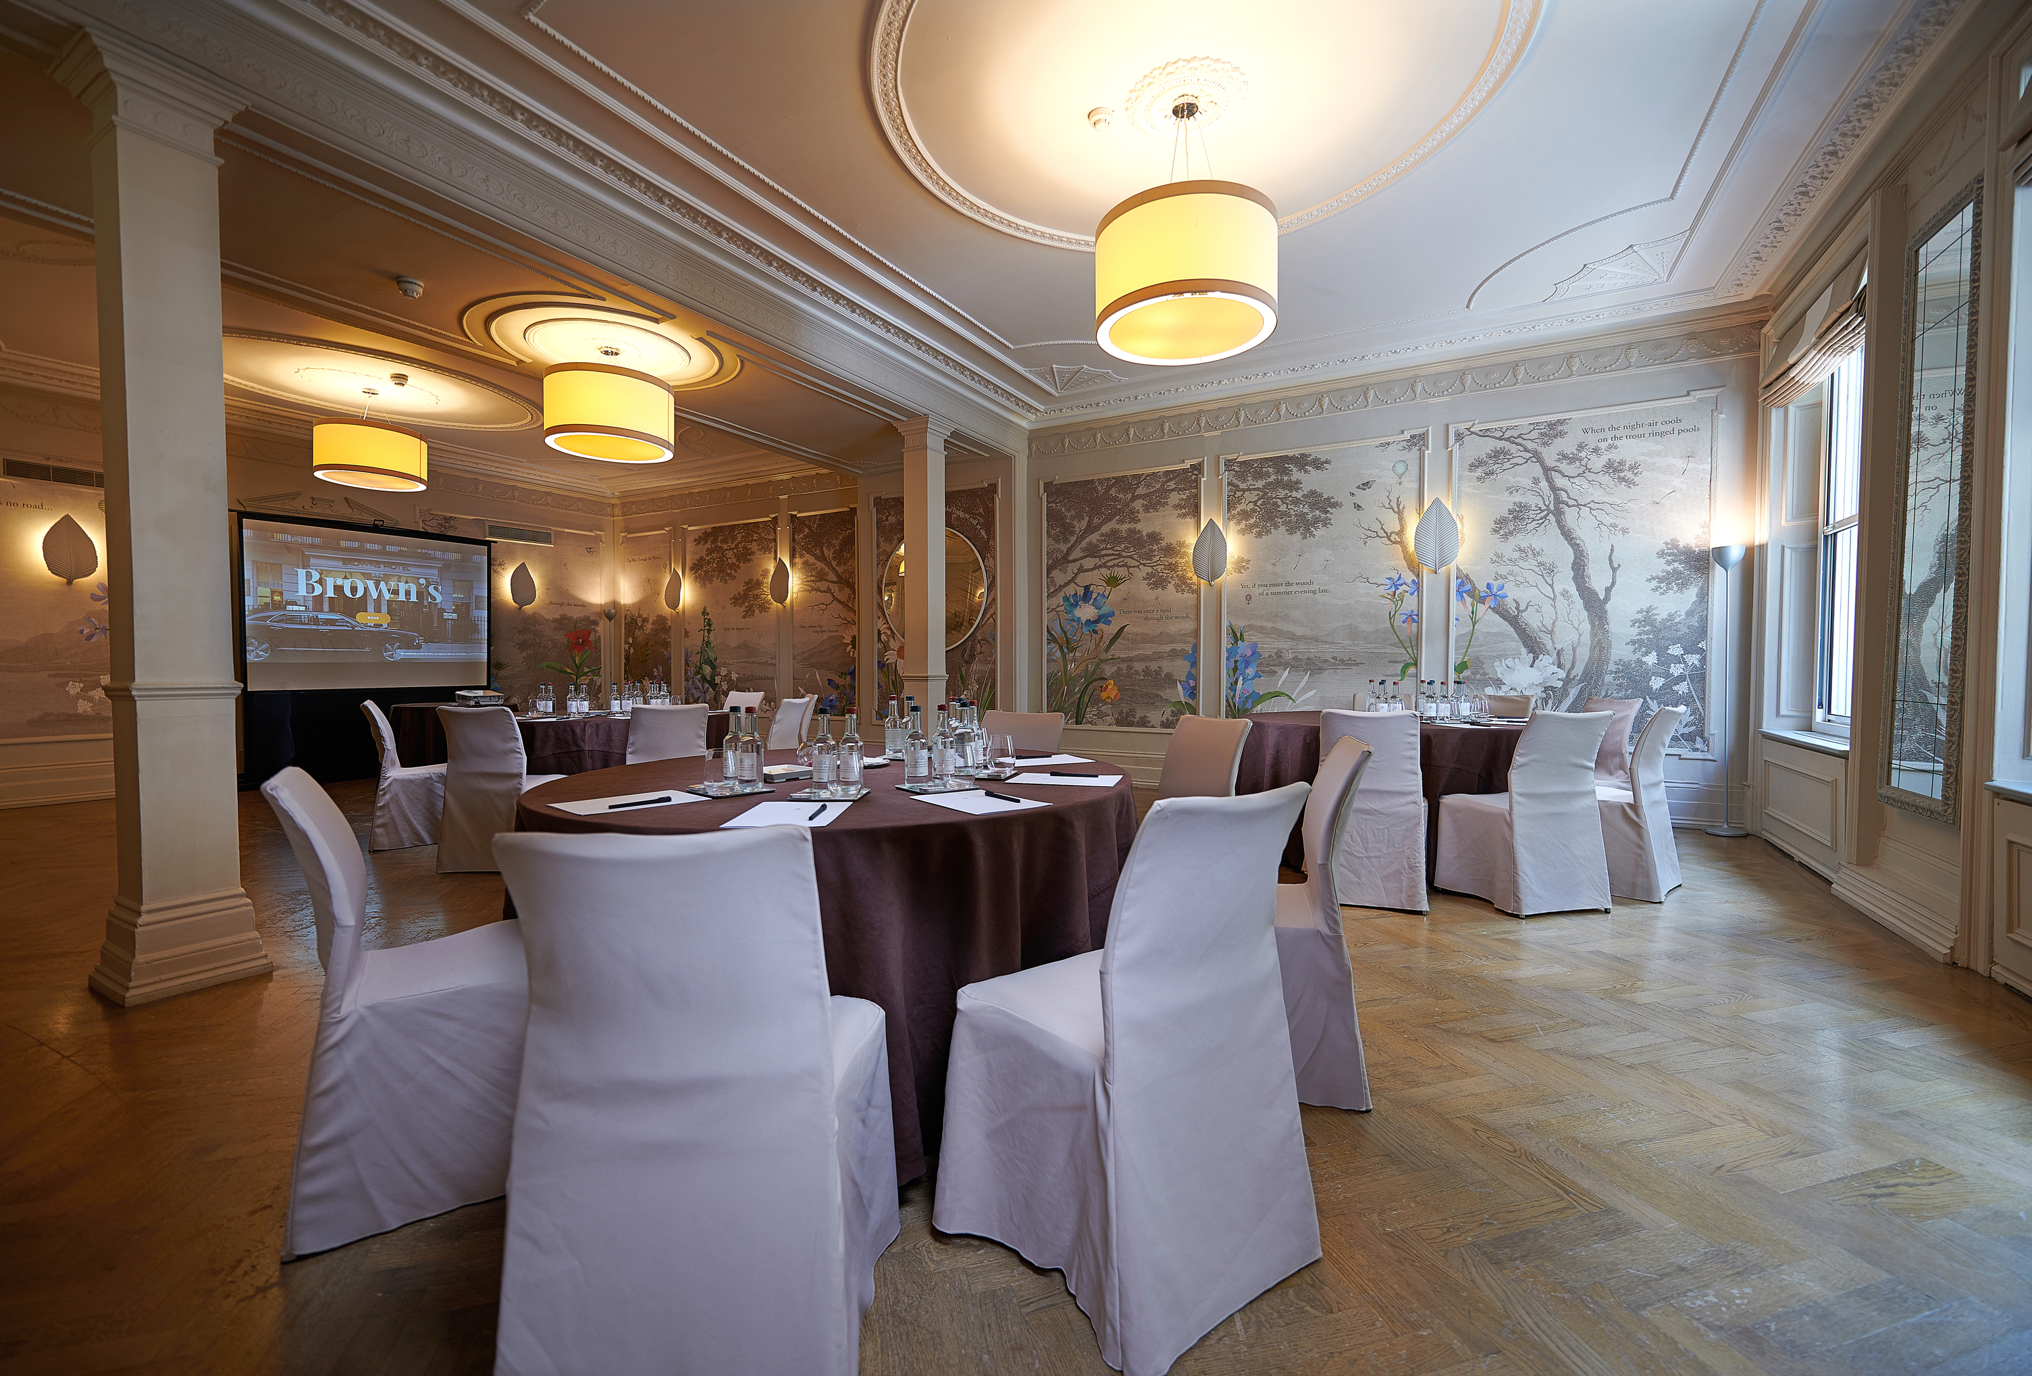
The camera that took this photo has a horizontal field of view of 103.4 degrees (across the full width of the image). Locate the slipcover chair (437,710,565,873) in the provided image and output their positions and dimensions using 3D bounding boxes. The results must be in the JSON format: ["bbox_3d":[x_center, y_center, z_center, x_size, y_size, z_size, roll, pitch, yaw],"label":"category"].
[{"bbox_3d":[-2.845,0.520,4.481,0.500,0.885,0.530,0,2,2],"label":"slipcover chair"}]

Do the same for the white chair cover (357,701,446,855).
[{"bbox_3d":[-3.778,0.501,5.070,0.530,0.885,0.500,-1,2,-33],"label":"white chair cover"}]

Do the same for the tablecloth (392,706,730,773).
[{"bbox_3d":[-2.860,0.546,5.699,1.750,0.757,1.750,0,2,0],"label":"tablecloth"}]

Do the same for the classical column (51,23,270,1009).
[{"bbox_3d":[-2.871,-0.505,2.722,0.345,3.020,0.365,1,2,29],"label":"classical column"}]

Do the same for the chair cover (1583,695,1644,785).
[{"bbox_3d":[3.380,0.504,4.815,0.480,0.880,0.520,0,2,-6],"label":"chair cover"}]

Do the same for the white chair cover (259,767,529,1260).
[{"bbox_3d":[-1.294,0.595,1.776,0.500,0.880,0.520,-1,2,-39],"label":"white chair cover"}]

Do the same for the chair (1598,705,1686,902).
[{"bbox_3d":[2.964,0.538,3.988,0.500,0.885,0.530,-1,2,-40],"label":"chair"}]

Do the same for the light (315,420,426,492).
[{"bbox_3d":[-5.164,-1.859,6.443,0.714,0.396,0.714,1,2,29],"label":"light"}]

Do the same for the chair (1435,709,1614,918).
[{"bbox_3d":[2.368,0.546,3.725,0.500,0.885,0.530,0,2,-9],"label":"chair"}]

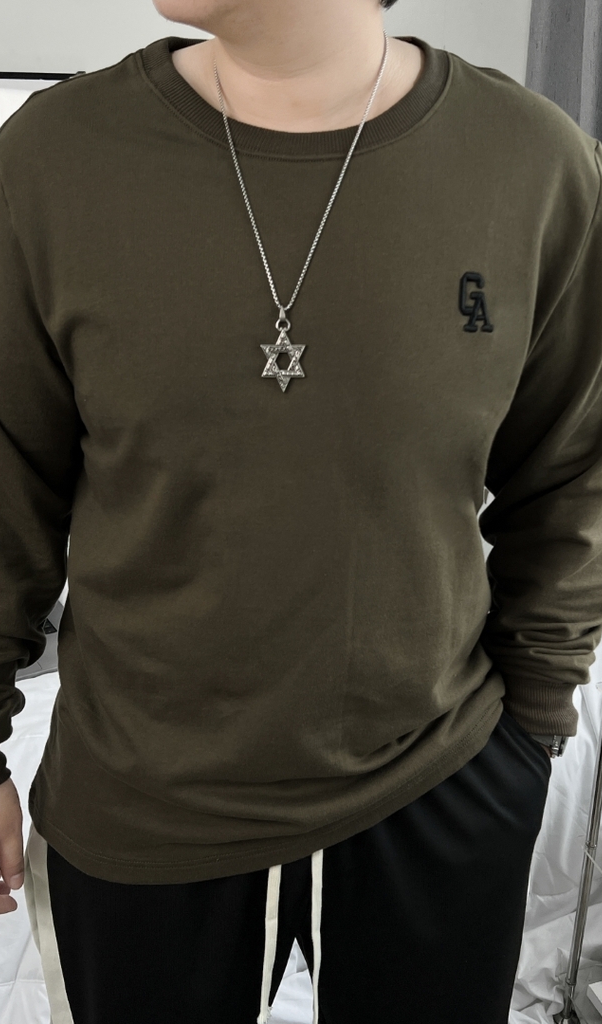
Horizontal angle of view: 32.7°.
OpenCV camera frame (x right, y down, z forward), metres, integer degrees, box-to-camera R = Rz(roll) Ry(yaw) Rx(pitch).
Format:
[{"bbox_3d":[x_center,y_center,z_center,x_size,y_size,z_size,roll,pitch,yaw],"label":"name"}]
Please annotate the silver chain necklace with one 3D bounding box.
[{"bbox_3d":[0.006,-0.256,0.815,0.140,0.285,0.155,2,21,0],"label":"silver chain necklace"}]

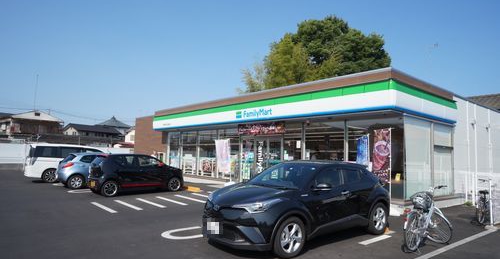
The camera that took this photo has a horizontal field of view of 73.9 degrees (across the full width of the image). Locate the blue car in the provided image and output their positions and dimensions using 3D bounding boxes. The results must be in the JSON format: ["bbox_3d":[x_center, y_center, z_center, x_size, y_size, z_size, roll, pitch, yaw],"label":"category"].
[{"bbox_3d":[-6.396,1.749,14.764,3.890,1.475,1.695,5,-5,-41],"label":"blue car"}]

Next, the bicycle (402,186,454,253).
[{"bbox_3d":[3.236,1.600,6.116,1.750,1.070,0.570,5,-5,-37],"label":"bicycle"}]

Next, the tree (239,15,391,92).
[{"bbox_3d":[6.206,-3.000,32.000,14.000,14.600,13.000,2,-5,0],"label":"tree"}]

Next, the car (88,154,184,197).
[{"bbox_3d":[-4.222,1.652,12.737,3.395,1.500,1.475,5,-5,-42],"label":"car"}]

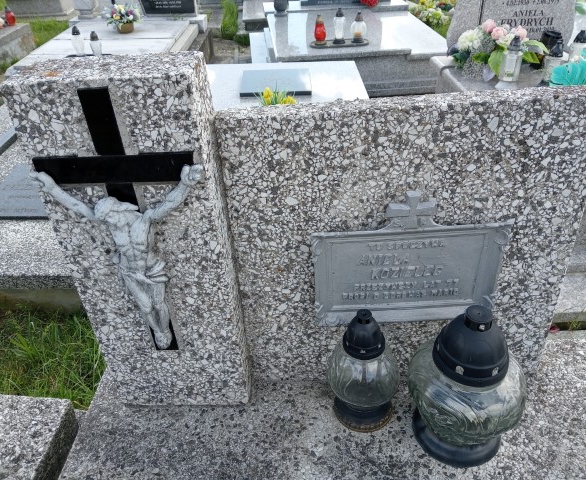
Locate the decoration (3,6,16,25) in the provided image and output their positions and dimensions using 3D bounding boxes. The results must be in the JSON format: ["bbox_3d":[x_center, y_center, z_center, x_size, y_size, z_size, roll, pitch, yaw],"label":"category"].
[{"bbox_3d":[-2.934,-2.310,5.329,0.100,0.183,0.100,-1,34,3],"label":"decoration"}]

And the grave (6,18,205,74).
[{"bbox_3d":[-1.444,-1.521,4.363,1.187,0.400,1.691,-4,34,-2],"label":"grave"}]

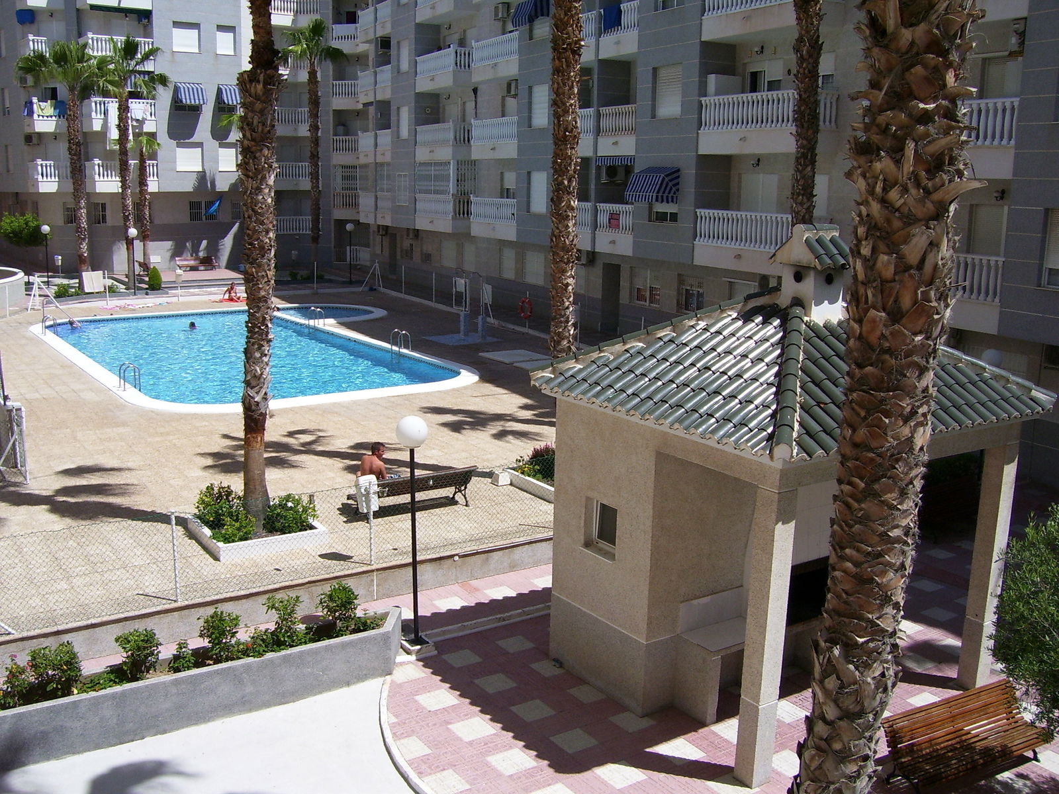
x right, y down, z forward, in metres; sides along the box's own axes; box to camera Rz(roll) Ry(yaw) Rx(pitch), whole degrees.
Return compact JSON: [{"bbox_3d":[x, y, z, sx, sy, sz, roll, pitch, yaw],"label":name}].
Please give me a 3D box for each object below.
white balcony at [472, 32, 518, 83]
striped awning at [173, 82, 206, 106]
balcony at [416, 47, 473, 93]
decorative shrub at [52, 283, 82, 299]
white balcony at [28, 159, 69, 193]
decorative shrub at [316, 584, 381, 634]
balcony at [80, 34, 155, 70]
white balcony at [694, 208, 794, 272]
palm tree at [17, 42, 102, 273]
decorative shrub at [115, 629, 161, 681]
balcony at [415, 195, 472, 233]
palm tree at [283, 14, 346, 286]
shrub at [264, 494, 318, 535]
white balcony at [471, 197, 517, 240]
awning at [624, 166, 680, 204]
[{"bbox_3d":[-0.823,-12.754,39.188,1.111,1.515,4.090,-5,13,-27],"label":"white balcony"},{"bbox_3d":[-17.159,-15.347,52.643,1.331,1.131,0.750,-9,15,-39],"label":"striped awning"},{"bbox_3d":[-3.574,-13.917,44.535,1.131,1.535,4.242,-5,13,-27],"label":"balcony"},{"bbox_3d":[-19.324,-4.429,43.500,1.150,0.550,0.900,-5,13,-23],"label":"decorative shrub"},{"bbox_3d":[-23.597,-10.862,51.147,1.532,1.530,1.400,-9,16,-39],"label":"white balcony"},{"bbox_3d":[-2.225,2.555,12.712,0.680,0.590,0.520,-6,13,-27],"label":"decorative shrub"},{"bbox_3d":[-20.069,-16.669,50.520,3.300,1.490,1.200,-6,13,-27],"label":"balcony"},{"bbox_3d":[6.079,-4.106,27.354,1.270,1.460,4.060,-5,13,-27],"label":"white balcony"},{"bbox_3d":[-20.096,-9.896,44.957,3.600,10.700,3.600,1,12,0],"label":"palm tree"},{"bbox_3d":[-4.324,2.849,11.481,0.496,0.600,0.460,-6,14,-29],"label":"decorative shrub"},{"bbox_3d":[-3.666,-8.076,45.823,1.250,1.460,4.229,-5,13,-27],"label":"balcony"},{"bbox_3d":[-10.568,-12.076,51.002,3.100,12.490,3.100,-2,12,-11],"label":"palm tree"},{"bbox_3d":[-3.671,1.739,16.070,0.740,0.550,0.700,-7,15,-33],"label":"shrub"},{"bbox_3d":[-1.059,-7.519,43.719,1.100,1.650,3.400,-7,15,-35],"label":"white balcony"},{"bbox_3d":[4.077,-7.107,34.771,0.760,1.170,1.900,-7,15,-35],"label":"awning"}]

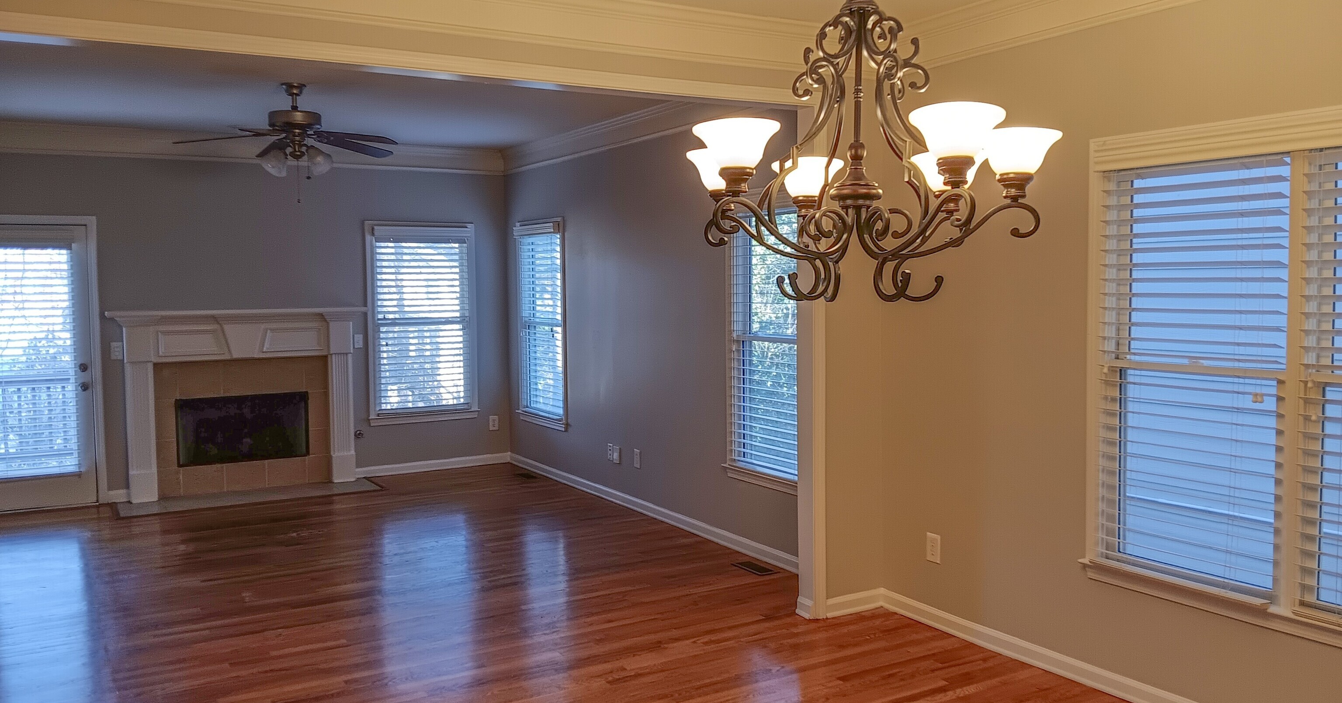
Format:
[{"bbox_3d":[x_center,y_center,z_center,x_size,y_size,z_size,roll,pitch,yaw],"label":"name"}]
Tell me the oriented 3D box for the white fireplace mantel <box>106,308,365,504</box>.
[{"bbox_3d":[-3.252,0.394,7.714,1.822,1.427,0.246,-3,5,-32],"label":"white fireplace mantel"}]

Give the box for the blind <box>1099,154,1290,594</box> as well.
[{"bbox_3d":[1.855,0.080,3.636,0.060,1.517,0.692,-3,5,-32],"label":"blind"}]

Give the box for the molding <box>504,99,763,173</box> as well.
[{"bbox_3d":[-0.375,-1.516,6.975,0.095,0.162,4.269,-3,5,-32],"label":"molding"}]

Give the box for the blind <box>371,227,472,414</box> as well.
[{"bbox_3d":[-2.067,-0.266,8.481,0.836,1.545,0.070,-3,5,-32],"label":"blind"}]

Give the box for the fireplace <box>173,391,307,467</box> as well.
[{"bbox_3d":[-3.365,0.589,7.906,0.951,0.515,0.300,-3,5,-32],"label":"fireplace"}]

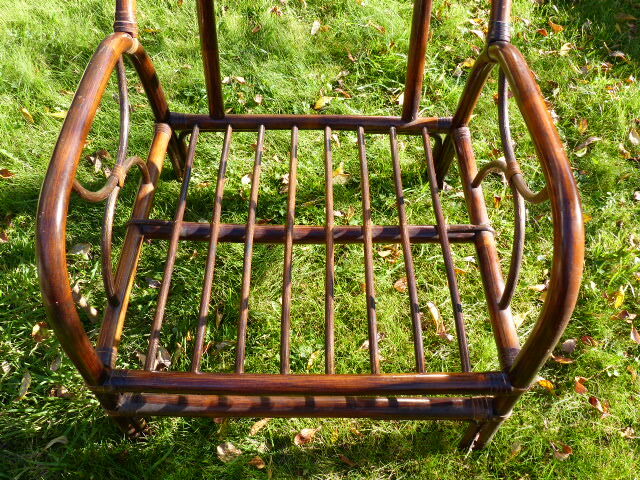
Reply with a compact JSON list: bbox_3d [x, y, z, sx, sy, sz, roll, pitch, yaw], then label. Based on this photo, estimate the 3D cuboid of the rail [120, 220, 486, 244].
[{"bbox_3d":[-0.017,-0.014,1.065,0.658,0.032,0.032,0,53,0],"label":"rail"}]

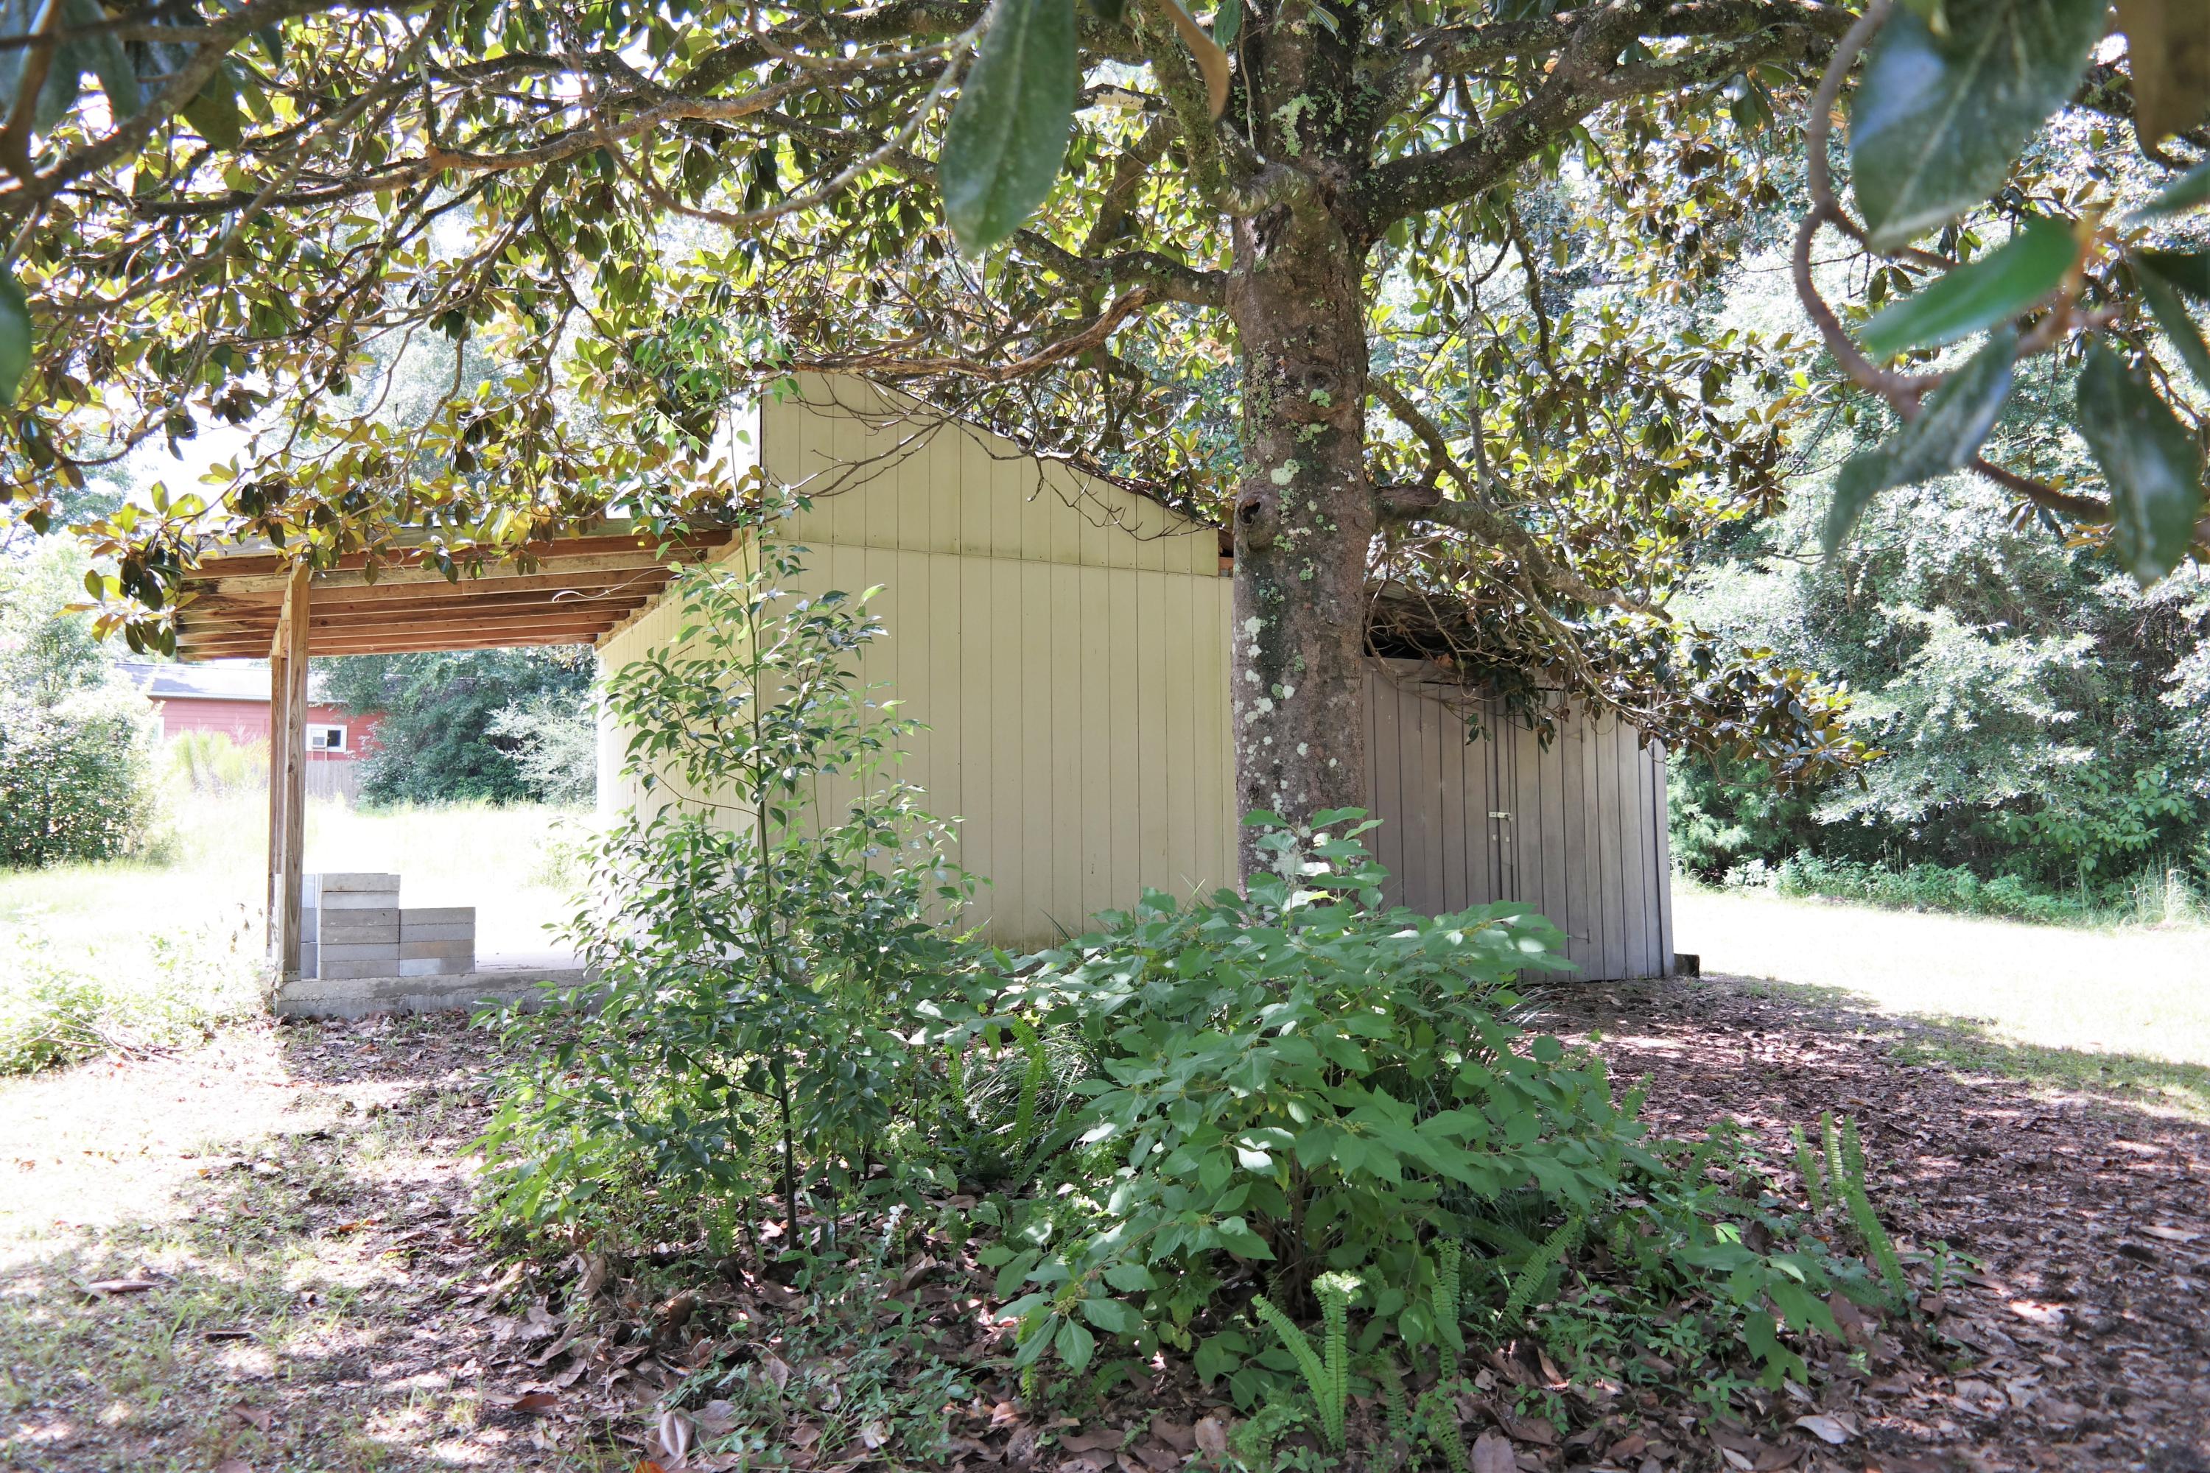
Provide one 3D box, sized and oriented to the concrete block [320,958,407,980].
[{"bbox_3d":[-4.096,1.283,9.120,0.393,0.095,0.194,2,-5,-25],"label":"concrete block"}]

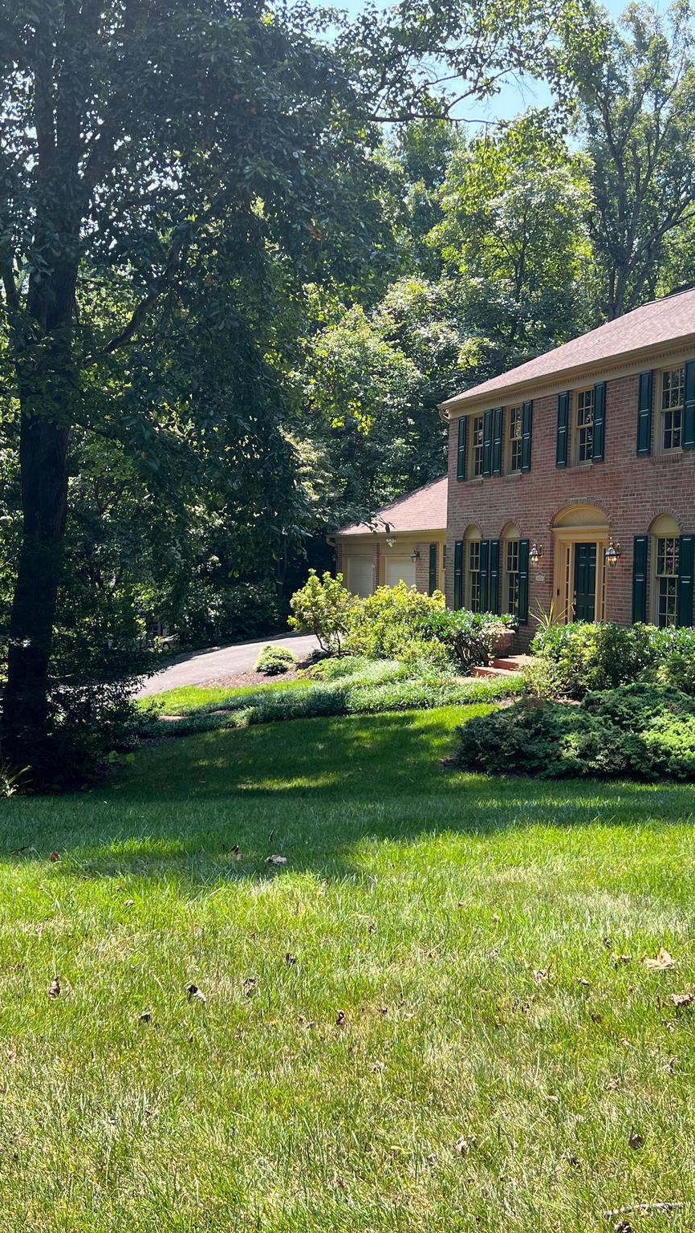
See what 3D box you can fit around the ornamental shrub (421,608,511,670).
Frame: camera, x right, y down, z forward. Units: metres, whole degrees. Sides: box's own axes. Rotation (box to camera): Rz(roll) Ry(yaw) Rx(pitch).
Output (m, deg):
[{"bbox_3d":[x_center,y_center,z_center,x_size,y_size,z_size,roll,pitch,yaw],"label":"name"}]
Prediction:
[{"bbox_3d":[2.357,0.423,24.558,1.822,1.280,1.576,0,3,0],"label":"ornamental shrub"}]

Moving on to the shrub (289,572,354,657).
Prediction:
[{"bbox_3d":[-0.564,-0.111,26.935,1.478,1.822,1.478,0,3,0],"label":"shrub"}]

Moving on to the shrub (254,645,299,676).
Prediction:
[{"bbox_3d":[-1.366,0.834,23.655,0.837,0.611,0.837,0,3,0],"label":"shrub"}]

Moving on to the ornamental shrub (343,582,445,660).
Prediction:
[{"bbox_3d":[0.976,0.125,25.848,2.167,1.674,1.970,0,3,0],"label":"ornamental shrub"}]

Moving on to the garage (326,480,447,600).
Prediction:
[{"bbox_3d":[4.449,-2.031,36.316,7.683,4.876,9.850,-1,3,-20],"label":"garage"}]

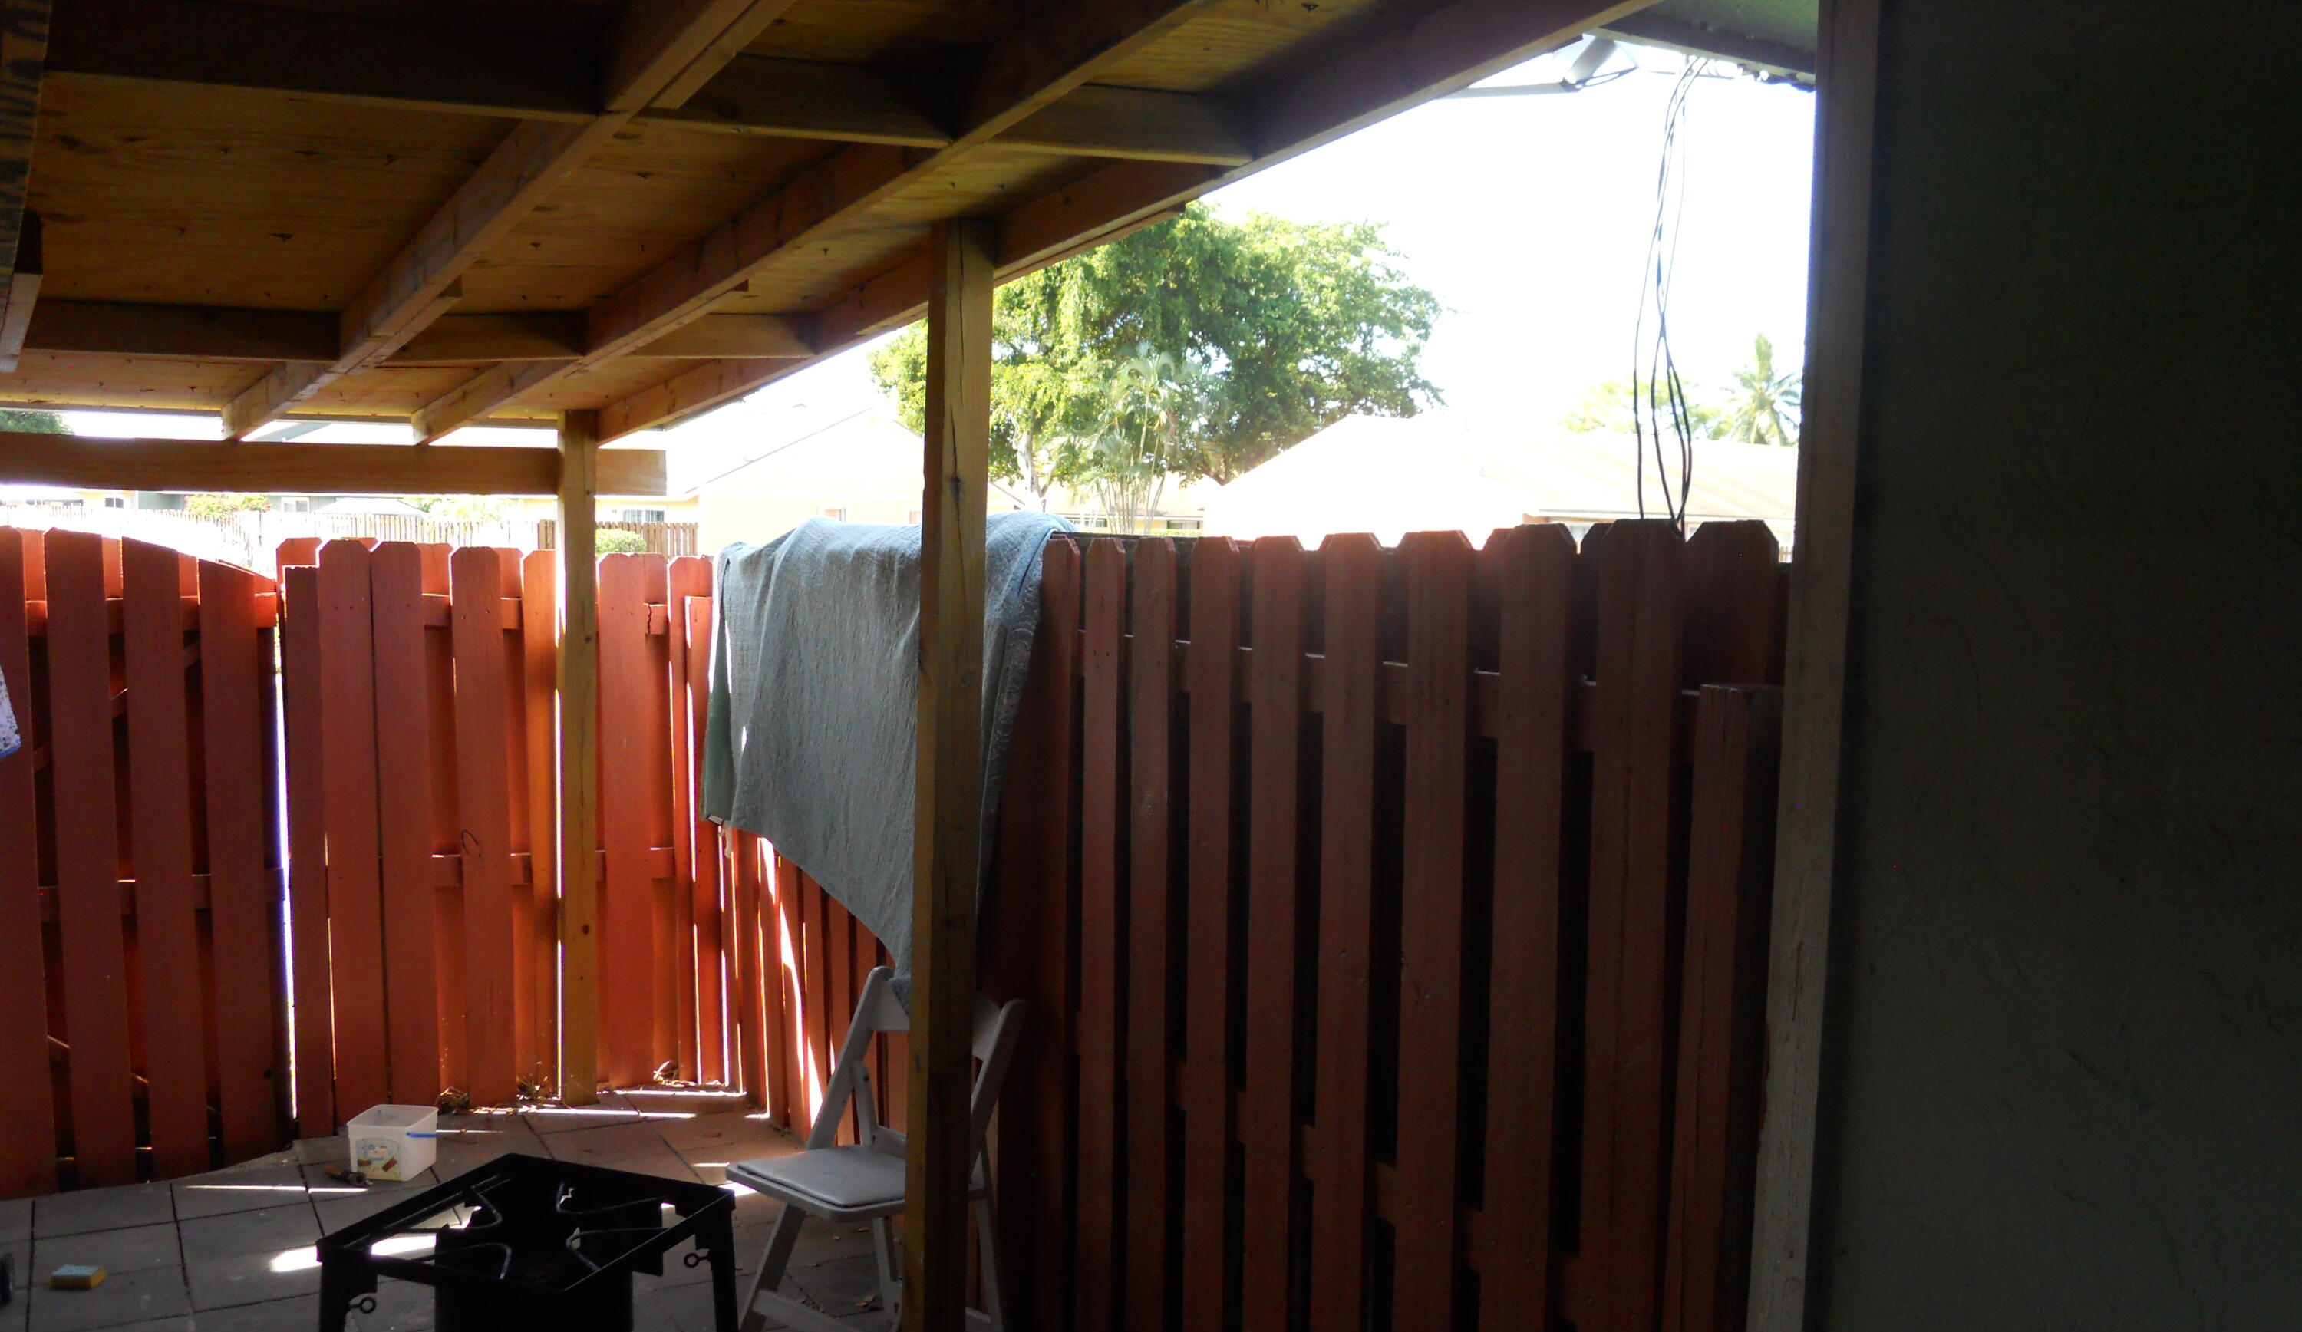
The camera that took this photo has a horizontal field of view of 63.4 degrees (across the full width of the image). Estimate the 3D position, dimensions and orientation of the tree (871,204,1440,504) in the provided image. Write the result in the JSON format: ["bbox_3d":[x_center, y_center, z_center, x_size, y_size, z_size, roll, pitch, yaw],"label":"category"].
[{"bbox_3d":[0.183,-6.943,47.753,14.000,9.910,13.000,1,5,0],"label":"tree"}]

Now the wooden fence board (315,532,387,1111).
[{"bbox_3d":[-2.250,0.470,5.253,0.143,1.648,0.020,-2,6,-30],"label":"wooden fence board"}]

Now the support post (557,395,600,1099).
[{"bbox_3d":[-1.700,0.282,5.530,0.089,2.068,0.089,-1,5,-30],"label":"support post"}]

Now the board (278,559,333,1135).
[{"bbox_3d":[-2.334,0.522,5.162,0.098,1.597,0.022,-2,6,-30],"label":"board"}]

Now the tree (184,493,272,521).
[{"bbox_3d":[-15.874,-2.066,32.072,1.550,2.024,1.500,-1,5,-26],"label":"tree"}]

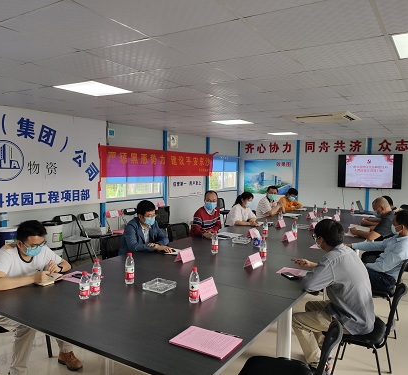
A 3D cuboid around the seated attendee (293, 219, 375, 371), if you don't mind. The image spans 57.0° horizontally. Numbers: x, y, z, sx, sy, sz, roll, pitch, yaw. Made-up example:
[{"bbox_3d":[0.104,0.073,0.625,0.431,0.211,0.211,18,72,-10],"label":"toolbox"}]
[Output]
[{"bbox_3d":[0.998,0.844,2.923,0.740,1.220,0.520,4,4,40],"label":"seated attendee"}]

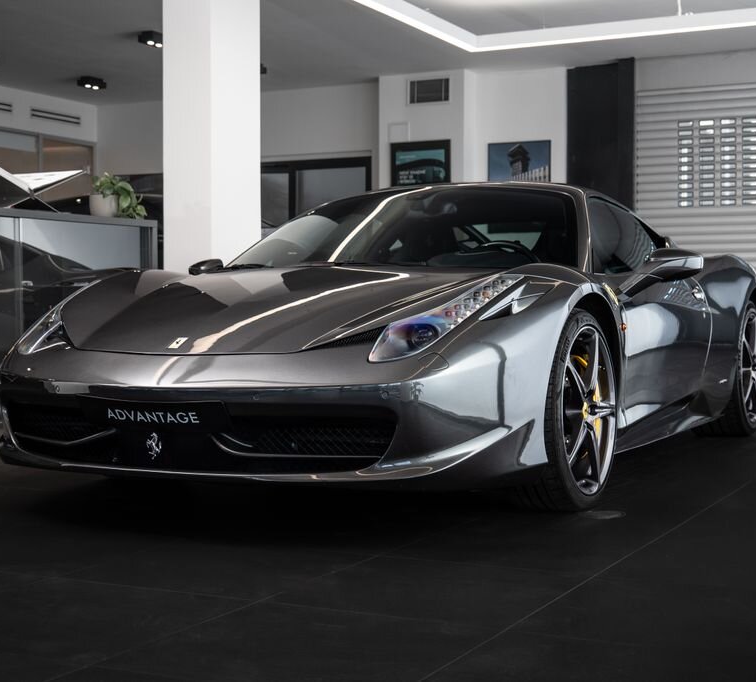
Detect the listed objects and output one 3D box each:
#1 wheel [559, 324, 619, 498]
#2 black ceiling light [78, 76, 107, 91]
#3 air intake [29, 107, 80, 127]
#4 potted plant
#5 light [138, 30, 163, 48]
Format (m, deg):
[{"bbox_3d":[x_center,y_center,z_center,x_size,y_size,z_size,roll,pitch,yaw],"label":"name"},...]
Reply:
[{"bbox_3d":[0.590,0.218,4.205,0.210,0.540,0.540,1,2,27],"label":"wheel"},{"bbox_3d":[-2.670,-2.406,12.213,0.140,0.085,0.240,1,2,27],"label":"black ceiling light"},{"bbox_3d":[-3.271,-2.270,13.299,0.030,0.100,0.740,1,2,27],"label":"air intake"},{"bbox_3d":[-1.297,-0.722,6.560,0.210,0.245,0.260,1,2,27],"label":"potted plant"},{"bbox_3d":[-1.735,-2.344,10.191,0.140,0.085,0.240,1,2,27],"label":"light"}]

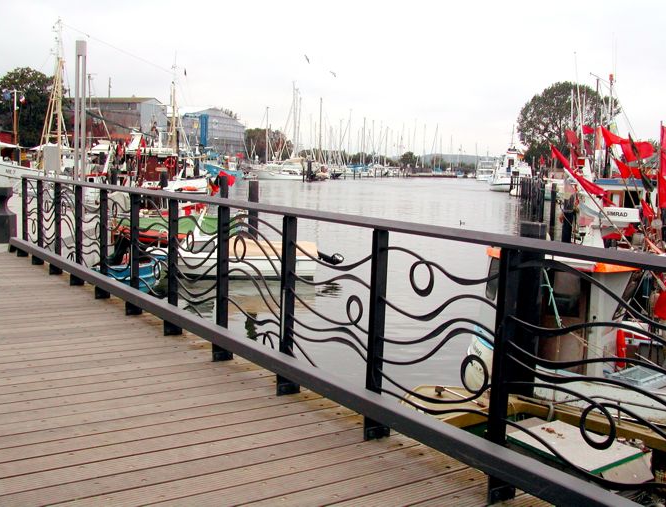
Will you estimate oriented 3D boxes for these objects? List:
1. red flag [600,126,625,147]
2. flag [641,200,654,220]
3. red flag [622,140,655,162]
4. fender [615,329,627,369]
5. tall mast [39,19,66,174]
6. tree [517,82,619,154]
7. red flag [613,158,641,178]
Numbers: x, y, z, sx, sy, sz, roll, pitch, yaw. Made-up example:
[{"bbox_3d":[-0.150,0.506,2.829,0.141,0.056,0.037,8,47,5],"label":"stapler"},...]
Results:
[{"bbox_3d":[5.594,-2.333,14.800,0.480,0.370,0.140,4,7,17],"label":"red flag"},{"bbox_3d":[5.933,-0.811,14.000,0.220,0.360,0.120,4,7,17],"label":"flag"},{"bbox_3d":[5.558,-1.856,13.500,0.610,0.410,0.120,2,7,0],"label":"red flag"},{"bbox_3d":[4.354,1.441,11.200,0.160,0.580,0.160,4,7,17],"label":"fender"},{"bbox_3d":[-18.078,-10.026,48.000,1.600,10.300,1.600,-1,7,-24],"label":"tall mast"},{"bbox_3d":[36.971,-20.181,117.000,14.800,13.200,14.000,4,7,17],"label":"tree"},{"bbox_3d":[5.357,-1.546,13.500,0.500,0.370,0.120,2,7,0],"label":"red flag"}]

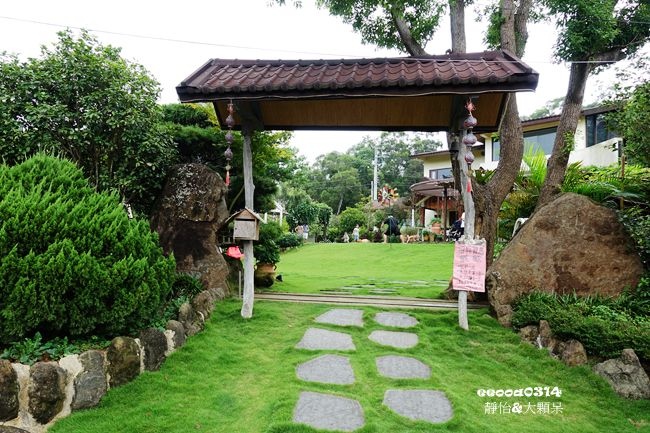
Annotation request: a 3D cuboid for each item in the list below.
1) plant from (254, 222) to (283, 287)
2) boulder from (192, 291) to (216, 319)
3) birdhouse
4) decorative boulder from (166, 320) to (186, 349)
[{"bbox_3d":[-1.130,0.728,8.300,0.680,1.300,0.680,0,0,0],"label":"plant"},{"bbox_3d":[-1.766,1.290,6.350,0.340,0.410,0.400,0,0,14],"label":"boulder"},{"bbox_3d":[-0.853,0.086,4.650,0.380,0.350,0.290,0,-1,8],"label":"birdhouse"},{"bbox_3d":[-1.388,1.103,4.050,0.180,0.260,0.210,0,-1,0],"label":"decorative boulder"}]

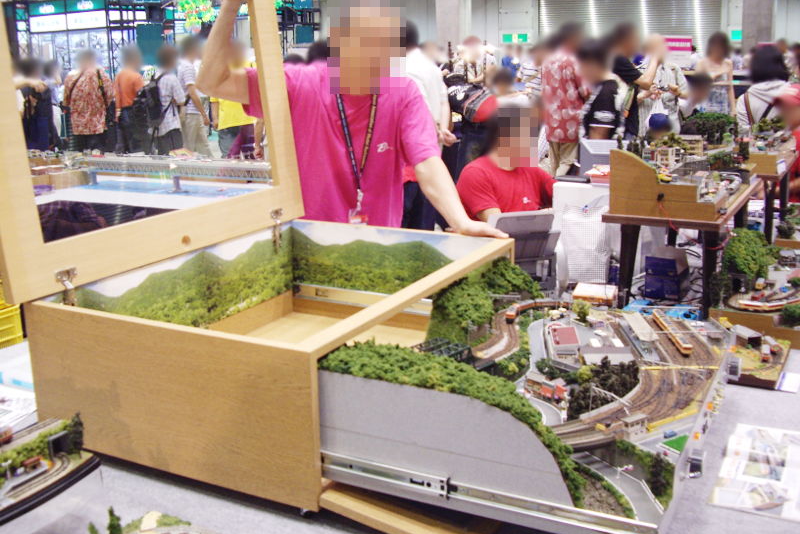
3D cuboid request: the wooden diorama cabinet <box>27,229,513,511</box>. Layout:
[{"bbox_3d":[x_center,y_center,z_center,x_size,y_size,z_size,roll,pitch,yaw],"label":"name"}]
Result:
[{"bbox_3d":[-0.217,0.136,1.920,0.645,0.275,0.913,6,15,26],"label":"wooden diorama cabinet"}]

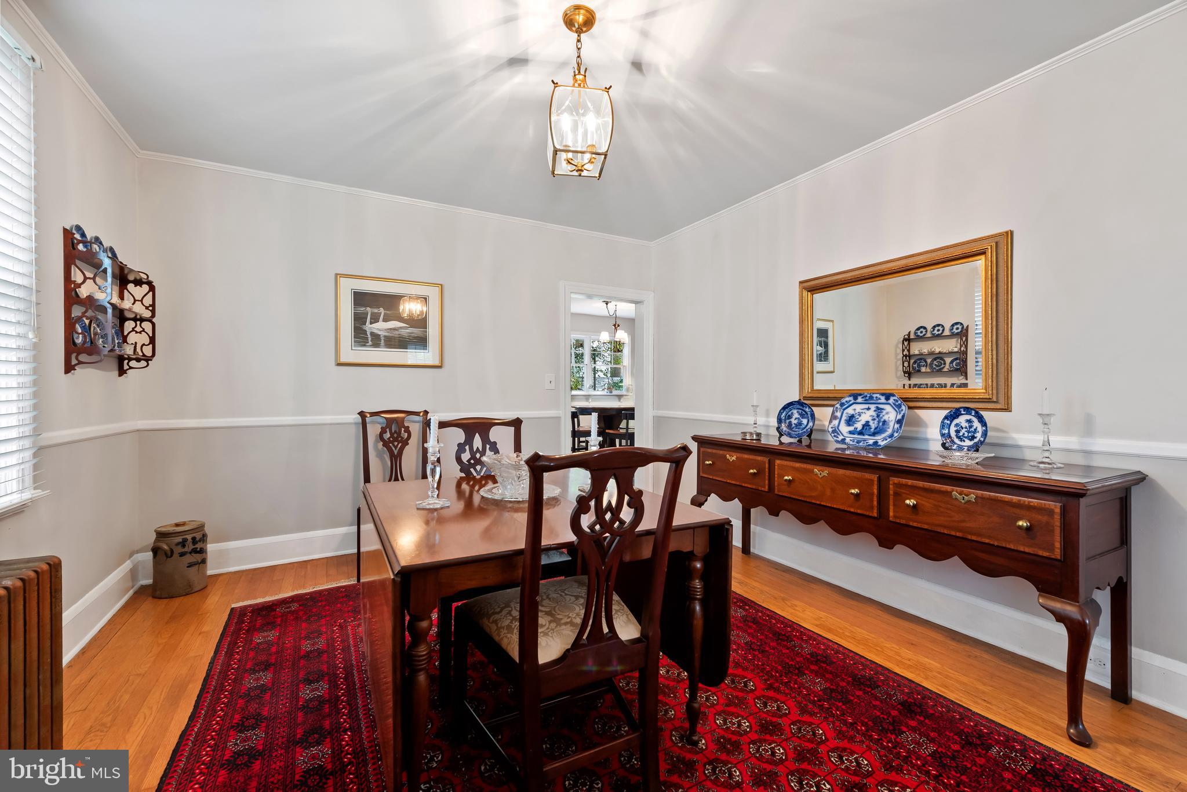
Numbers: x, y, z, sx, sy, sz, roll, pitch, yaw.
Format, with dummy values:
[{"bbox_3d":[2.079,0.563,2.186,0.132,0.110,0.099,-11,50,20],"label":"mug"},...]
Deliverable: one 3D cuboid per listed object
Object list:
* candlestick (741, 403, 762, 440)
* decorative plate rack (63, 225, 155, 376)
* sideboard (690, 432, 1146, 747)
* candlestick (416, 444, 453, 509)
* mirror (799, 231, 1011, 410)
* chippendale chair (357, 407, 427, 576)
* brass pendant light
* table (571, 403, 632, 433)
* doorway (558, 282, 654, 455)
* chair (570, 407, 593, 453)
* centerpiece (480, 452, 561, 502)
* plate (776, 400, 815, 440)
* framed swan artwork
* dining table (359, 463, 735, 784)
[{"bbox_3d":[1.012,0.164,3.167,0.131,0.220,0.131,-1,1,-28],"label":"candlestick"},{"bbox_3d":[-2.375,-0.415,2.464,0.160,0.640,0.640,0,0,-28],"label":"decorative plate rack"},{"bbox_3d":[1.325,0.696,2.562,0.519,0.853,1.995,0,0,-27],"label":"sideboard"},{"bbox_3d":[-0.567,0.278,1.754,0.122,0.222,0.122,0,0,-28],"label":"candlestick"},{"bbox_3d":[1.593,-0.330,2.685,0.055,0.800,1.123,0,0,-28],"label":"mirror"},{"bbox_3d":[-1.307,0.613,3.318,0.536,1.024,0.535,-1,1,-28],"label":"chippendale chair"},{"bbox_3d":[-0.051,-1.168,1.905,0.226,0.587,0.226,0,1,-8],"label":"brass pendant light"},{"bbox_3d":[0.232,0.625,7.004,1.150,0.910,1.150,-1,1,-28],"label":"table"},{"bbox_3d":[0.108,0.057,4.549,0.963,2.100,0.170,0,0,-28],"label":"doorway"},{"bbox_3d":[-0.101,0.651,6.455,0.460,0.880,0.430,0,0,-10],"label":"chair"},{"bbox_3d":[-0.309,0.334,2.097,0.340,0.150,0.340,0,1,0],"label":"centerpiece"},{"bbox_3d":[1.218,0.143,2.974,0.032,0.232,0.232,21,-12,-35],"label":"plate"},{"bbox_3d":[-1.490,-0.535,3.652,0.729,0.644,0.028,-1,1,-28],"label":"framed swan artwork"},{"bbox_3d":[-0.301,0.770,1.974,1.064,0.725,1.254,-1,1,-27],"label":"dining table"}]

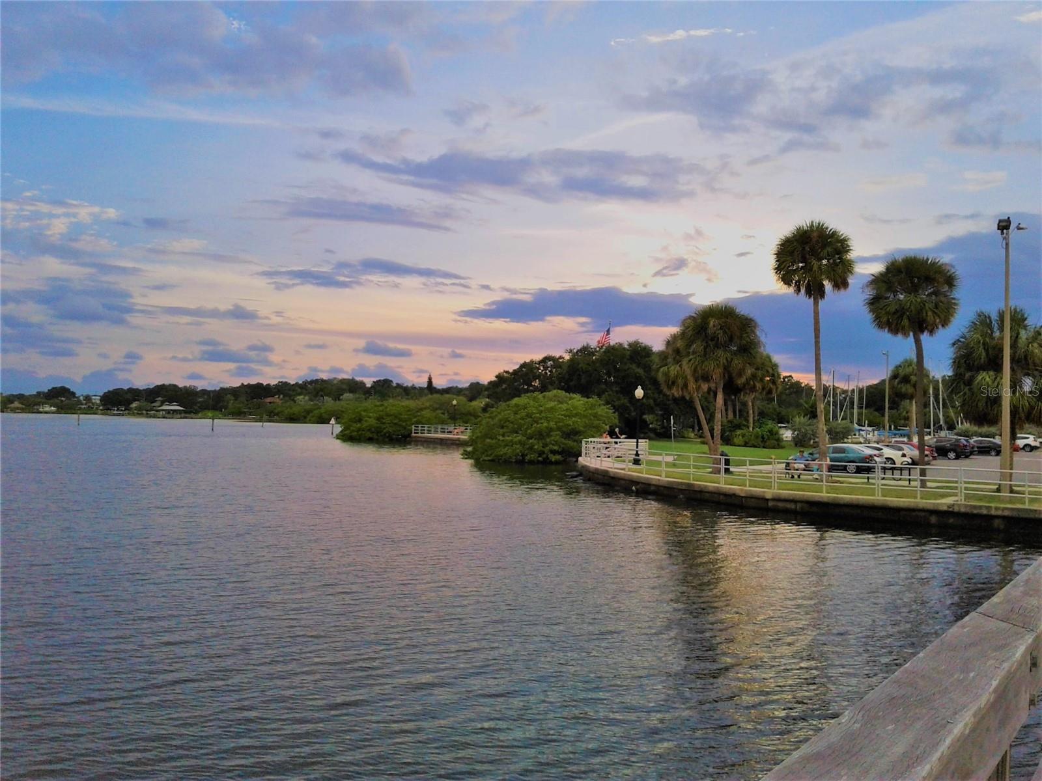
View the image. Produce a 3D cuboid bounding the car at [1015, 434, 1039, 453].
[{"bbox_3d":[48.316,5.105,96.622,1.850,1.680,4.570,2,-2,-42],"label":"car"}]

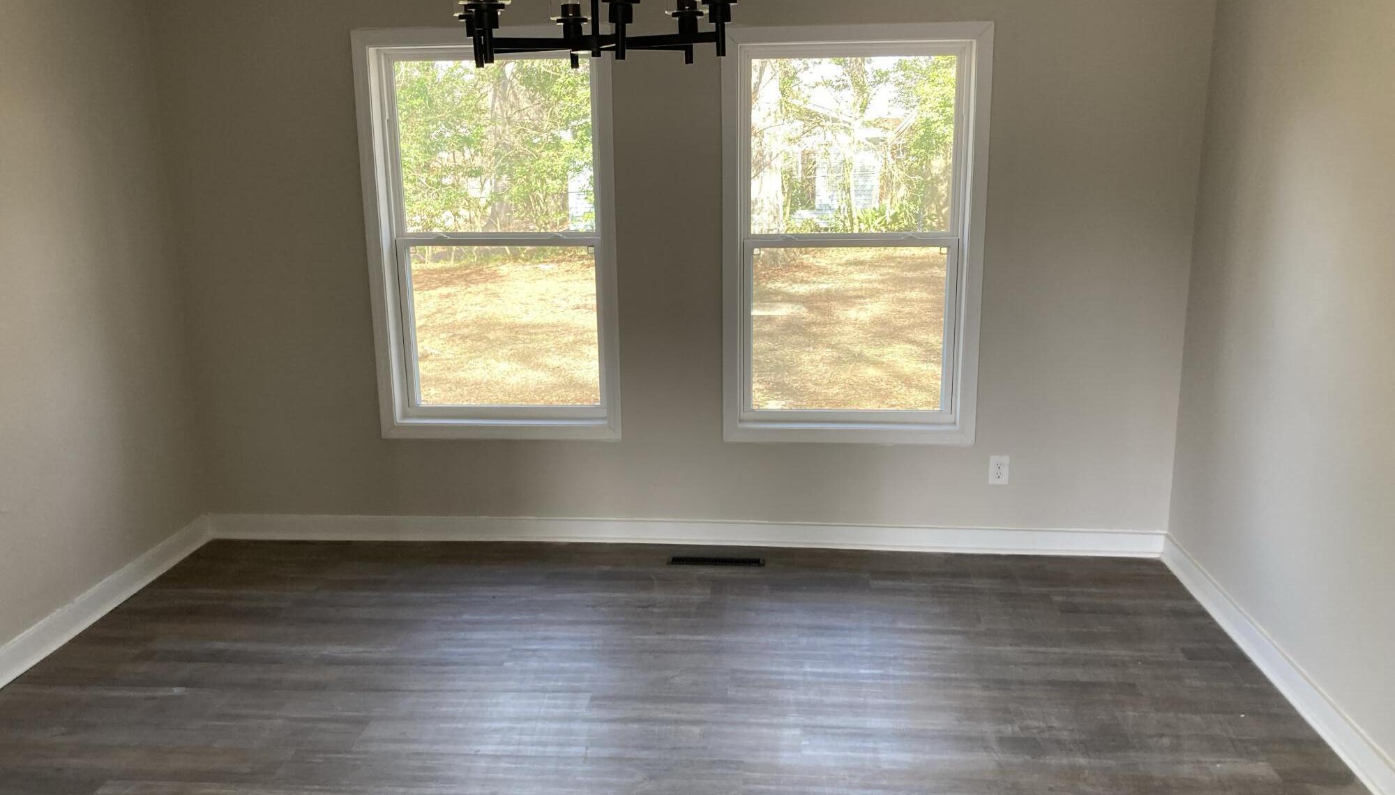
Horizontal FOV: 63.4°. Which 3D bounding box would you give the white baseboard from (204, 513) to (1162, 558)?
[{"bbox_3d":[-0.108,0.561,4.611,3.949,0.102,0.020,0,13,4],"label":"white baseboard"}]

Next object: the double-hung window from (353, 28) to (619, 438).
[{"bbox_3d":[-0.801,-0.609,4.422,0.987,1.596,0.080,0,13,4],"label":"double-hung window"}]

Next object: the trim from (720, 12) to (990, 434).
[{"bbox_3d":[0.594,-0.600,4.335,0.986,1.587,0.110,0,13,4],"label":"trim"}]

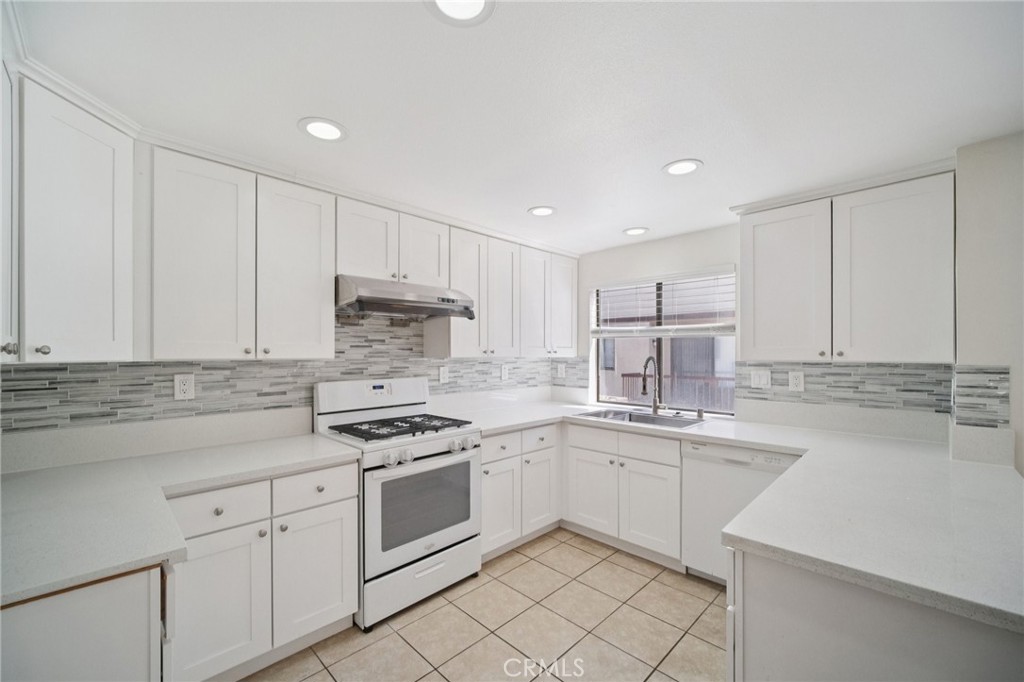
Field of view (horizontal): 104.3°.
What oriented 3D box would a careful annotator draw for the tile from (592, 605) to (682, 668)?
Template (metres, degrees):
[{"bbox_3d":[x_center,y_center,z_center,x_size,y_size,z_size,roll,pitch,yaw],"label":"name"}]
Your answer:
[{"bbox_3d":[0.631,1.458,1.983,0.333,0.010,0.333,1,-2,-45],"label":"tile"}]

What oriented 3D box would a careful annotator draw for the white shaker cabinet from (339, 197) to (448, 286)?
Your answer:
[{"bbox_3d":[-0.802,-0.574,2.558,0.320,0.431,0.762,-2,-3,45],"label":"white shaker cabinet"}]

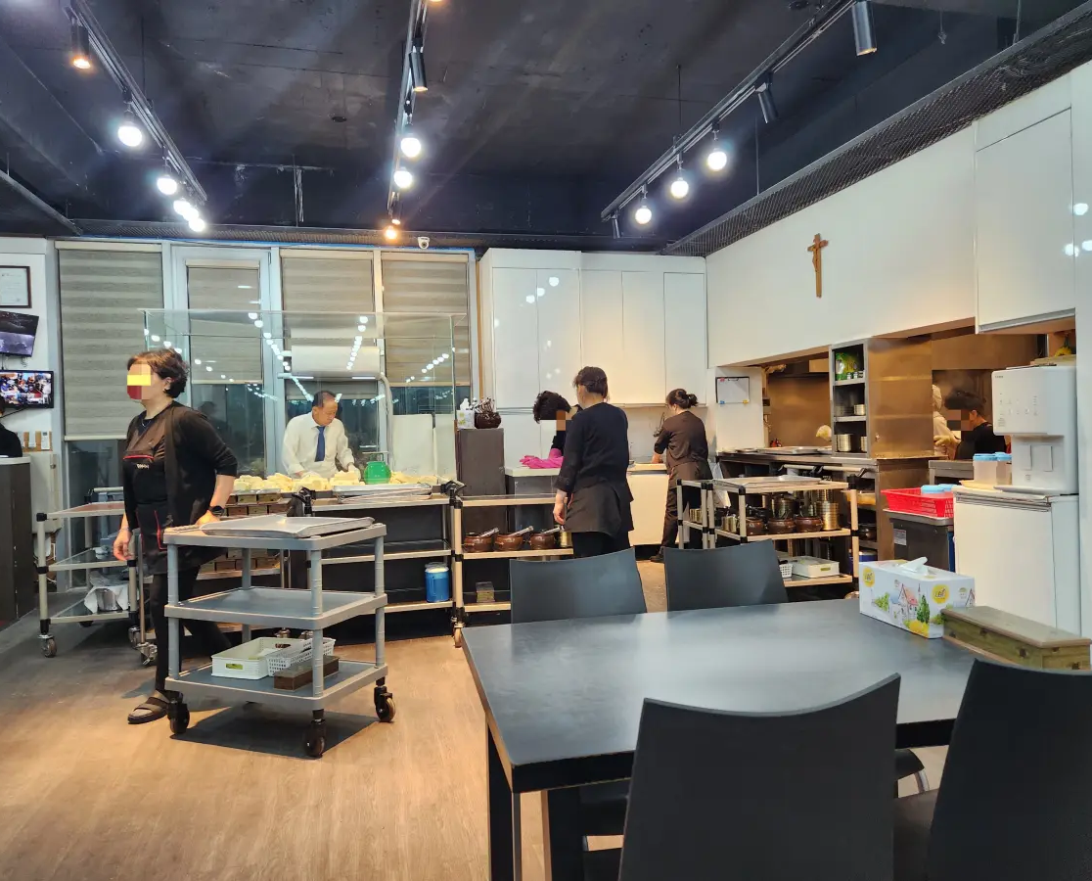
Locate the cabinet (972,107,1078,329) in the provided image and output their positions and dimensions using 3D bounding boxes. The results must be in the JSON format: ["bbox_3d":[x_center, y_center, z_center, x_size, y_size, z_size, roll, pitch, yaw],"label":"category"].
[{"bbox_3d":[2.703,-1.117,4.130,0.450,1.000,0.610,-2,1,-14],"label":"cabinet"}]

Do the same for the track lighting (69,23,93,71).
[{"bbox_3d":[-1.995,-1.689,3.345,0.080,0.190,0.080,-2,1,-14],"label":"track lighting"}]

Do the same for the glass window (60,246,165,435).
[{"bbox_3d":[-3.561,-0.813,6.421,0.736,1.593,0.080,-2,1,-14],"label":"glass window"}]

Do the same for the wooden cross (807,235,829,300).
[{"bbox_3d":[2.030,-1.313,5.851,0.045,0.465,0.240,-2,1,-14],"label":"wooden cross"}]

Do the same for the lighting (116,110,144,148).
[{"bbox_3d":[-2.166,-1.621,4.059,0.120,0.180,0.120,-2,1,-14],"label":"lighting"}]

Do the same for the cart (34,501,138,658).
[{"bbox_3d":[-2.700,0.796,4.829,0.490,0.830,0.810,-2,1,-14],"label":"cart"}]

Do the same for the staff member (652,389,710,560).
[{"bbox_3d":[1.260,0.308,7.250,0.480,1.570,0.480,-1,1,44],"label":"staff member"}]

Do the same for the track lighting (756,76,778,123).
[{"bbox_3d":[1.097,-1.695,3.877,0.085,0.224,0.075,-2,1,-14],"label":"track lighting"}]

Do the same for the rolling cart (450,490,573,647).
[{"bbox_3d":[-0.135,0.742,4.671,0.820,0.840,0.460,-1,1,-7],"label":"rolling cart"}]

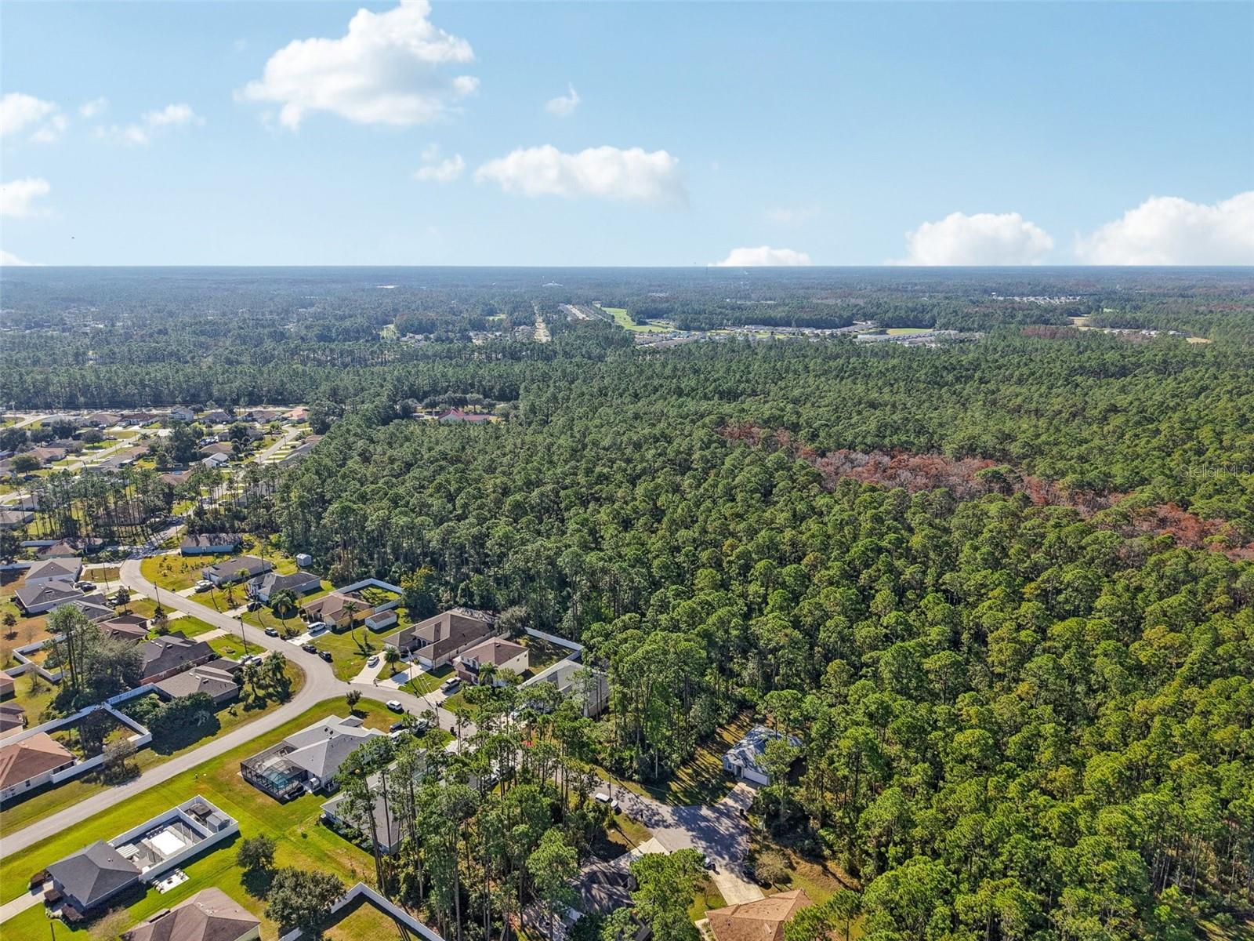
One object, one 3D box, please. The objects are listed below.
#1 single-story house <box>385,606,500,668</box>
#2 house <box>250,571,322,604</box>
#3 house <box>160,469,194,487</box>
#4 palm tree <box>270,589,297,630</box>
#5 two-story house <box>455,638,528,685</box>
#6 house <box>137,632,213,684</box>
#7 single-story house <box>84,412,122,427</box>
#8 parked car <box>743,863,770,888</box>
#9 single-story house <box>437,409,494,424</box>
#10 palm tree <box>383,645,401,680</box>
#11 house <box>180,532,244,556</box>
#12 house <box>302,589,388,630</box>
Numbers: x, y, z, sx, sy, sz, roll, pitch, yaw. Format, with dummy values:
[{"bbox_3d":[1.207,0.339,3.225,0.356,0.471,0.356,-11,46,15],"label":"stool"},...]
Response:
[{"bbox_3d":[-49.800,43.460,234.000,20.200,6.500,24.700,10,16,35],"label":"single-story house"},{"bbox_3d":[-108.150,34.870,272.430,15.300,5.300,18.400,10,16,35],"label":"house"},{"bbox_3d":[-213.500,4.363,413.379,15.000,5.000,17.500,-3,14,-11],"label":"house"},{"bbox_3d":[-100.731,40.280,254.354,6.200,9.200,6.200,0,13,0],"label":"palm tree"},{"bbox_3d":[-34.814,48.574,223.148,12.200,7.600,14.650,8,16,31],"label":"two-story house"},{"bbox_3d":[-118.650,46.710,222.350,19.800,5.600,20.800,10,16,35],"label":"house"},{"bbox_3d":[-333.000,-31.930,551.220,16.800,5.400,17.500,-2,14,-9],"label":"single-story house"},{"bbox_3d":[22.359,69.370,149.284,1.850,1.550,4.700,-13,19,-43],"label":"parked car"},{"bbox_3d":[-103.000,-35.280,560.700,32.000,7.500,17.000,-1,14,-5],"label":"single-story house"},{"bbox_3d":[-60.304,48.762,224.080,4.200,6.800,4.200,0,13,0],"label":"palm tree"},{"bbox_3d":[-152.960,26.171,322.297,18.600,5.000,12.500,-2,14,-7],"label":"house"},{"bbox_3d":[-83.660,39.220,253.640,18.600,5.600,16.400,10,16,35],"label":"house"}]

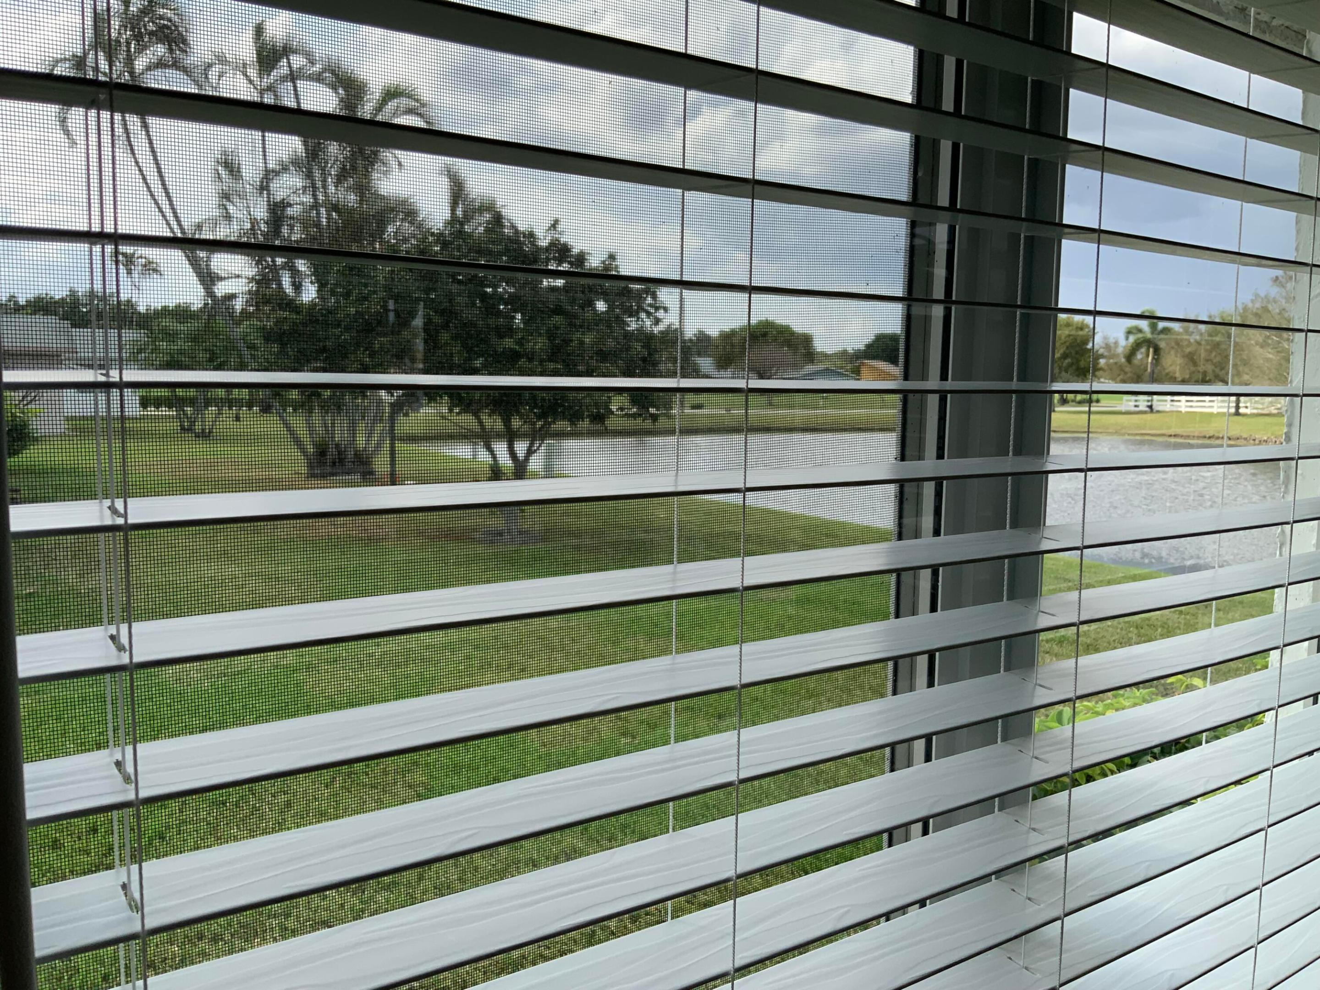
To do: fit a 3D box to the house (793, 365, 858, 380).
[{"bbox_3d":[22.032,-15.597,150.000,9.500,4.200,11.000,-1,6,-14],"label":"house"}]

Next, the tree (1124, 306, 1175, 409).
[{"bbox_3d":[37.653,-10.384,85.000,4.100,7.900,4.100,4,7,24],"label":"tree"}]

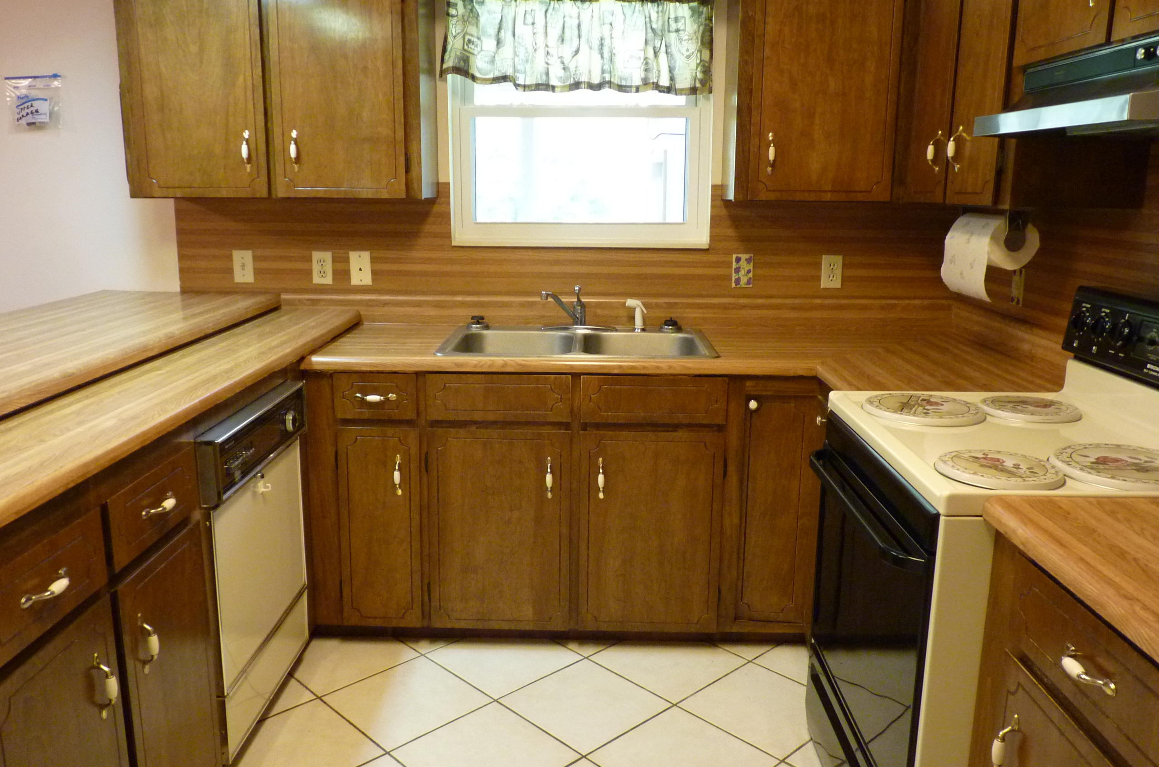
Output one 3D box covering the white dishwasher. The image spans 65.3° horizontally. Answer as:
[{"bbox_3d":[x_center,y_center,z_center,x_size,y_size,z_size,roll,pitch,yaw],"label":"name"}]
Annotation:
[{"bbox_3d":[-1.065,0.460,2.248,0.610,0.833,0.605,1,12,0],"label":"white dishwasher"}]

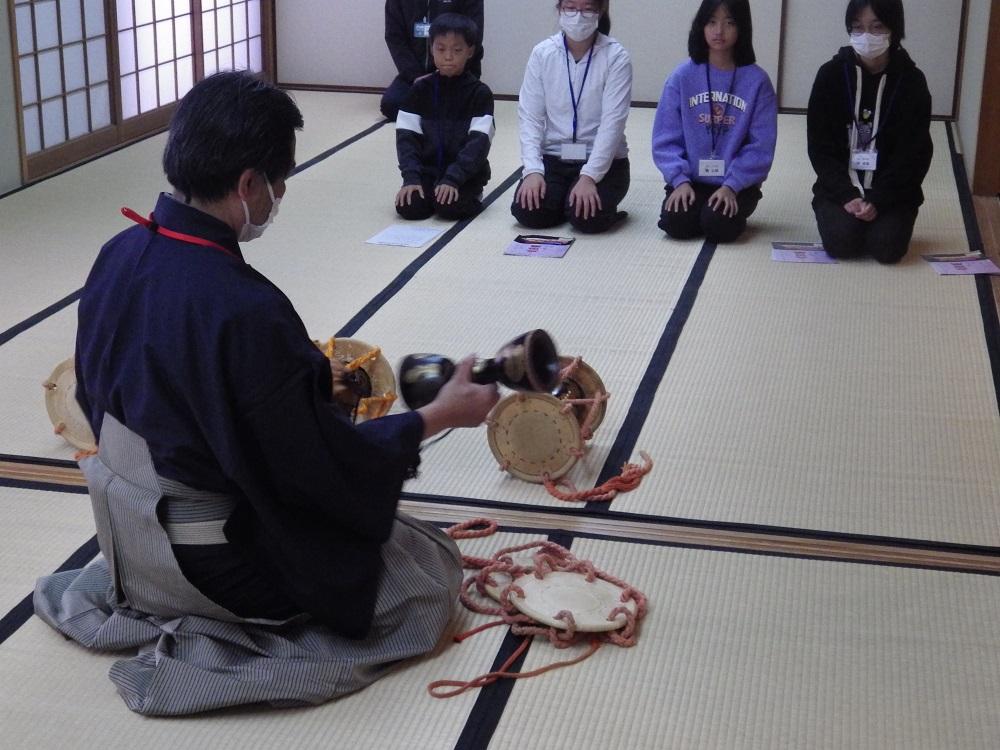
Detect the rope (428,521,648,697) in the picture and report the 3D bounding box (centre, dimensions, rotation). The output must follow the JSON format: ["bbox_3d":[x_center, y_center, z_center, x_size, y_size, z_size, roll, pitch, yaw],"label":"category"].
[{"bbox_3d":[0.081,0.396,3.151,0.400,0.085,0.755,1,18,0],"label":"rope"}]

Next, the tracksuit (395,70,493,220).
[{"bbox_3d":[-0.220,-0.882,6.426,0.400,0.510,0.510,6,18,15],"label":"tracksuit"}]

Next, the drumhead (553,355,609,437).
[{"bbox_3d":[0.146,0.059,3.993,0.214,0.214,0.030,5,18,14],"label":"drumhead"}]

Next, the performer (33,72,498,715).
[{"bbox_3d":[-0.362,-0.039,3.035,0.880,0.970,0.700,-10,21,-29],"label":"performer"}]

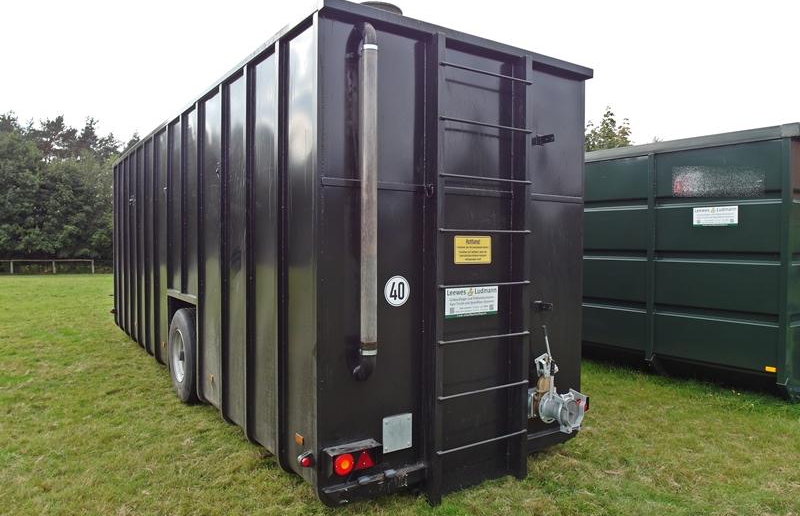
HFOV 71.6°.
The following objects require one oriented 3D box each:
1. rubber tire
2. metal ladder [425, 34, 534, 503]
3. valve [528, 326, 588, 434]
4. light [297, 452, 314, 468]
[{"bbox_3d":[-2.364,1.094,6.424,0.380,1.055,1.050,-1,2,-34],"label":"rubber tire"},{"bbox_3d":[0.587,0.094,3.998,0.894,3.138,0.160,-1,2,-34],"label":"metal ladder"},{"bbox_3d":[1.244,0.936,4.339,0.280,0.780,0.395,-1,2,-34],"label":"valve"},{"bbox_3d":[-0.571,1.236,3.383,0.090,0.078,0.080,-1,2,-34],"label":"light"}]

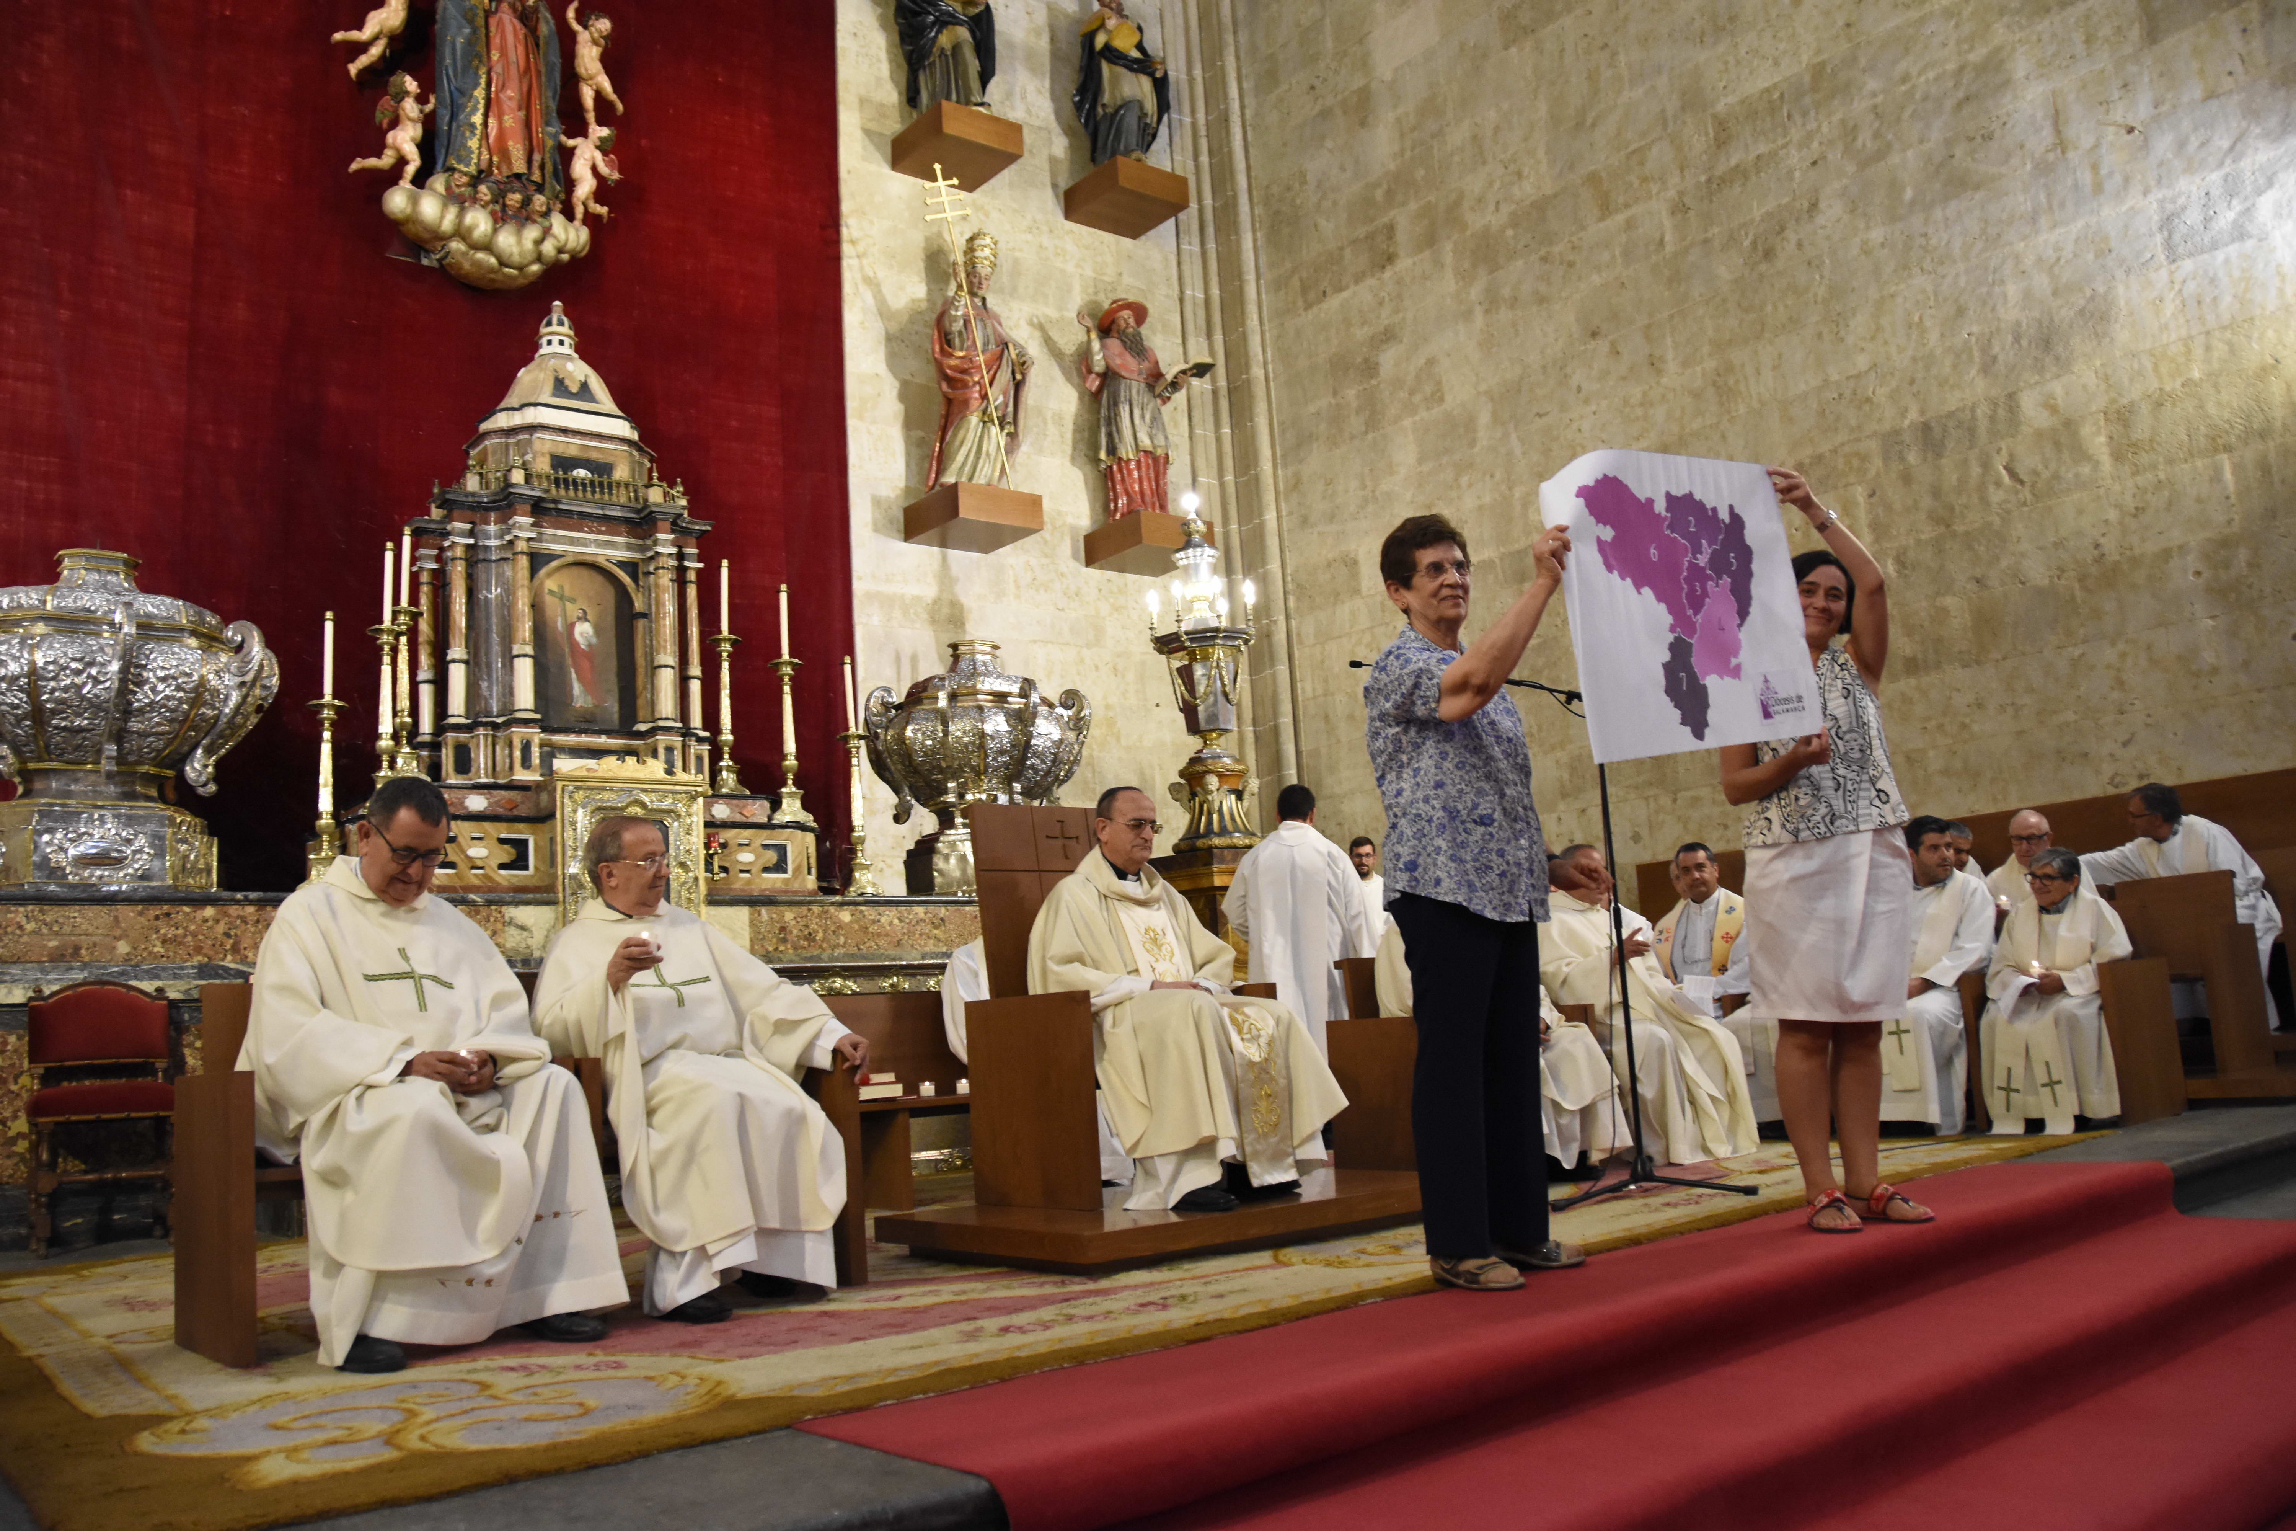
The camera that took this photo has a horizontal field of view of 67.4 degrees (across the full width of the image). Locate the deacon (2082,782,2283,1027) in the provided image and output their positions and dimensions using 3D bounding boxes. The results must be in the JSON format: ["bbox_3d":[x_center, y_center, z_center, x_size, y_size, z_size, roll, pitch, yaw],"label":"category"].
[{"bbox_3d":[4.346,0.703,7.344,0.750,1.200,0.700,0,-10,-22],"label":"deacon"}]

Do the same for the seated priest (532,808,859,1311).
[{"bbox_3d":[-1.149,0.685,4.294,0.753,1.232,0.865,2,-10,-34],"label":"seated priest"}]

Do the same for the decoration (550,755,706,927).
[{"bbox_3d":[-2.627,0.484,8.787,0.774,1.059,0.204,3,-11,-38],"label":"decoration"}]

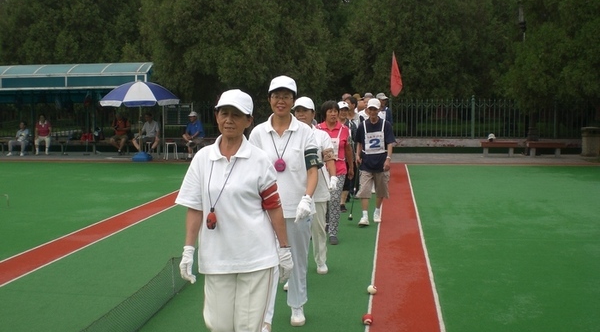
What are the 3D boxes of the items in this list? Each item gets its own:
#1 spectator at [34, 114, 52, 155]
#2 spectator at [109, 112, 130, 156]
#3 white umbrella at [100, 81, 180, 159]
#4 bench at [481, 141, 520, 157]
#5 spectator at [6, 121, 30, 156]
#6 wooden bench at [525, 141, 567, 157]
[{"bbox_3d":[-7.983,-0.965,20.500,0.510,1.270,0.750,-2,5,-16],"label":"spectator"},{"bbox_3d":[-5.553,-0.967,20.300,0.580,1.290,0.780,-1,5,-4],"label":"spectator"},{"bbox_3d":[-4.419,-1.250,18.250,2.220,2.220,2.220,1,5,8],"label":"white umbrella"},{"bbox_3d":[5.467,-0.467,18.050,1.020,0.430,0.360,0,6,8],"label":"bench"},{"bbox_3d":[-8.334,-0.834,19.500,0.520,1.040,0.720,2,6,19],"label":"spectator"},{"bbox_3d":[7.156,-0.480,19.100,1.030,0.440,0.400,1,5,8],"label":"wooden bench"}]

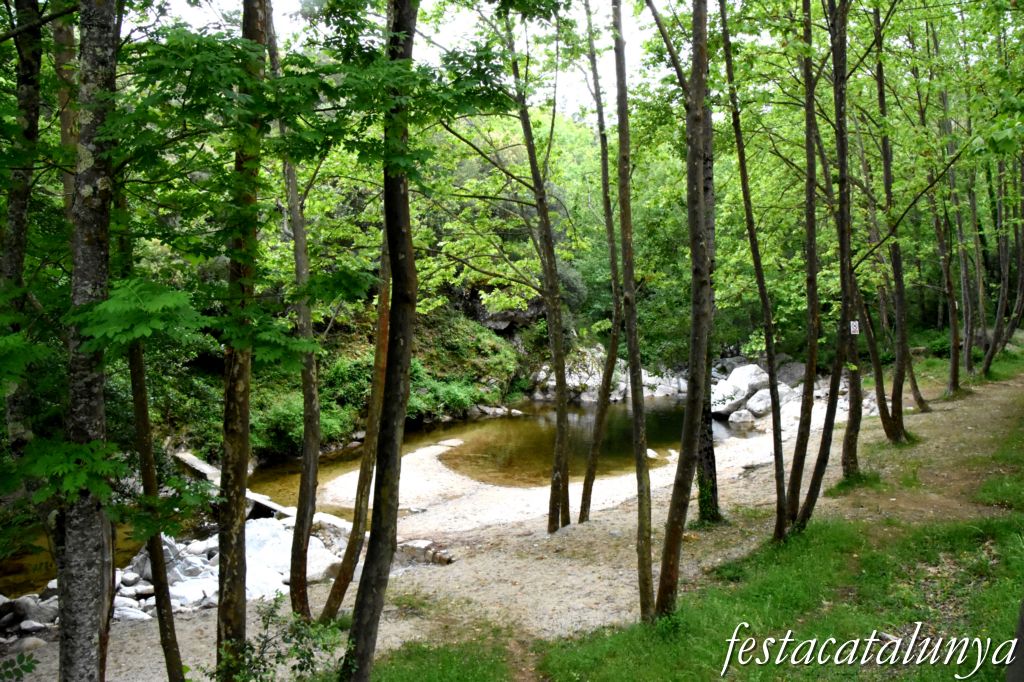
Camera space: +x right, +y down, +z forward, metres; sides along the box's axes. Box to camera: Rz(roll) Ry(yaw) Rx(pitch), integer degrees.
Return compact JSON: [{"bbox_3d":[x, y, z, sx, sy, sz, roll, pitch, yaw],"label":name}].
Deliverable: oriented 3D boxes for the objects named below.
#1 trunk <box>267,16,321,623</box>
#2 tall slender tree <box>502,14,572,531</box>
[{"bbox_3d":[-1.955,-0.247,6.900,0.478,5.519,0.330,0,1,0],"label":"trunk"},{"bbox_3d":[0.342,-0.919,10.300,0.892,6.923,0.500,0,1,0],"label":"tall slender tree"}]

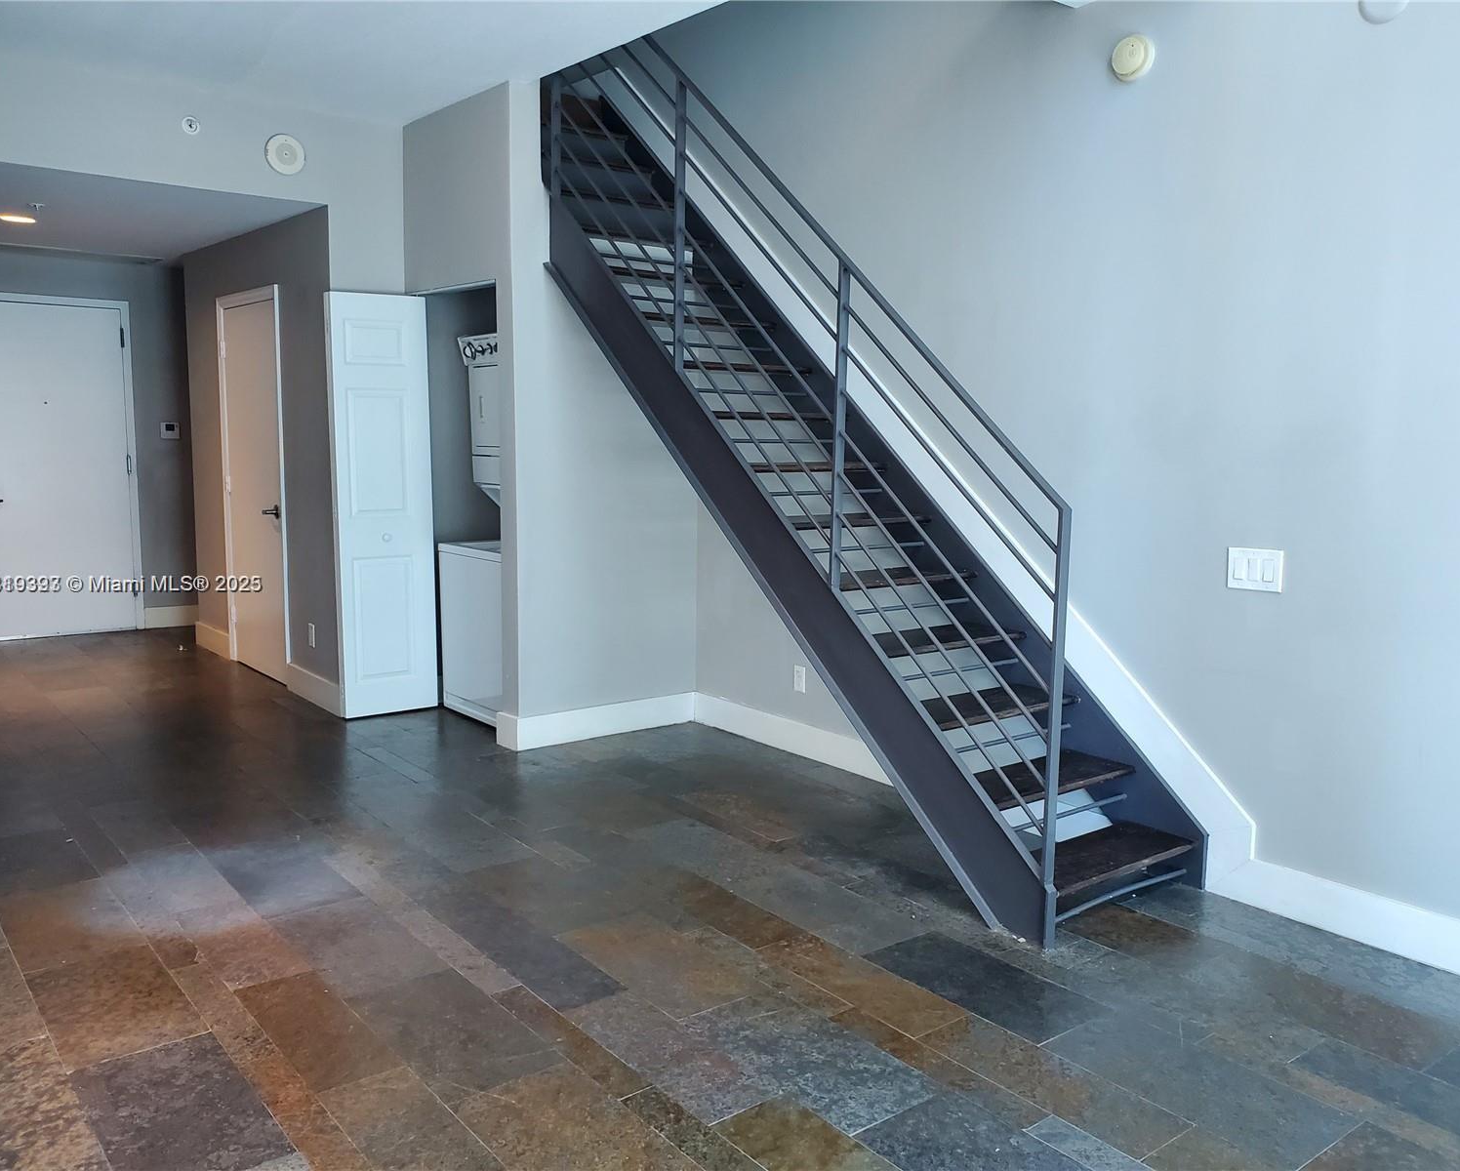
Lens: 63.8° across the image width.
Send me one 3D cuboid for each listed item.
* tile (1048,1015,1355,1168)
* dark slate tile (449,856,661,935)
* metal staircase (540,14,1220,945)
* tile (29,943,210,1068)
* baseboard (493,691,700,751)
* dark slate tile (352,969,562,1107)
[{"bbox_3d":[1.038,1.123,2.648,0.302,0.012,0.609,-6,10,-39],"label":"tile"},{"bbox_3d":[-0.573,0.962,3.655,0.309,0.012,0.595,-6,10,-39],"label":"dark slate tile"},{"bbox_3d":[0.164,-0.770,4.578,0.779,3.190,3.400,-6,10,-39],"label":"metal staircase"},{"bbox_3d":[-1.543,1.043,2.932,0.299,0.011,0.601,-5,9,-38],"label":"tile"},{"bbox_3d":[-0.605,0.619,5.532,0.979,0.149,0.167,-6,10,-39],"label":"baseboard"},{"bbox_3d":[-0.657,1.051,2.762,0.296,0.014,0.579,-5,9,-39],"label":"dark slate tile"}]

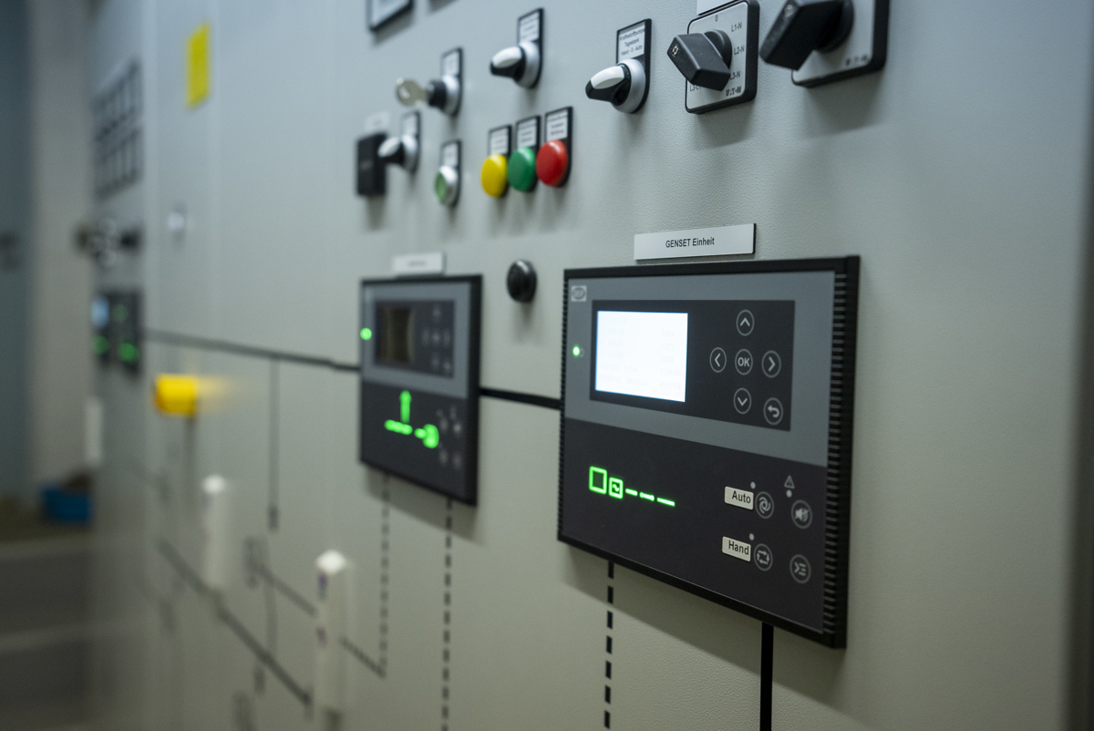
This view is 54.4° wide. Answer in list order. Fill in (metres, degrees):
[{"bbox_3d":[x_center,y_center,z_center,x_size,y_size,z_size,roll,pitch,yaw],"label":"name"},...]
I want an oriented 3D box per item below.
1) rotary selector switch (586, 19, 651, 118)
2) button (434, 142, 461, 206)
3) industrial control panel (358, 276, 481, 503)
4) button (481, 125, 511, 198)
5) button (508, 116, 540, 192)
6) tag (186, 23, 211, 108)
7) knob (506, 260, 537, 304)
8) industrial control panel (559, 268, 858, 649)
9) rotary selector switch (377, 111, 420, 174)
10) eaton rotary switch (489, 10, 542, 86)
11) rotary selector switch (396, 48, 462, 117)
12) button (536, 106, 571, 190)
[{"bbox_3d":[0.037,-0.166,0.594,0.031,0.050,0.030,-1,4,-31],"label":"rotary selector switch"},{"bbox_3d":[-0.079,-0.149,0.835,0.013,0.050,0.030,-1,4,-30],"label":"button"},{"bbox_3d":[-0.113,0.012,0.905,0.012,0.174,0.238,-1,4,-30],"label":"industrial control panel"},{"bbox_3d":[-0.038,-0.145,0.763,0.012,0.050,0.030,-1,4,-30],"label":"button"},{"bbox_3d":[-0.017,-0.143,0.727,0.012,0.050,0.030,-1,4,-30],"label":"button"},{"bbox_3d":[-0.543,-0.463,1.654,0.002,0.108,0.140,-1,4,-30],"label":"tag"},{"bbox_3d":[-0.019,-0.057,0.723,0.009,0.028,0.028,-1,4,-31],"label":"knob"},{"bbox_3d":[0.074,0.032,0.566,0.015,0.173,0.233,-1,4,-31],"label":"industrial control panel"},{"bbox_3d":[-0.122,-0.179,0.860,0.030,0.050,0.030,-1,4,-31],"label":"rotary selector switch"},{"bbox_3d":[-0.023,-0.213,0.718,0.029,0.051,0.030,-1,4,-30],"label":"eaton rotary switch"},{"bbox_3d":[-0.090,-0.210,0.789,0.046,0.050,0.030,-1,4,-31],"label":"rotary selector switch"},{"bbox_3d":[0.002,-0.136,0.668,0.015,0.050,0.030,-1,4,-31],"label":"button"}]

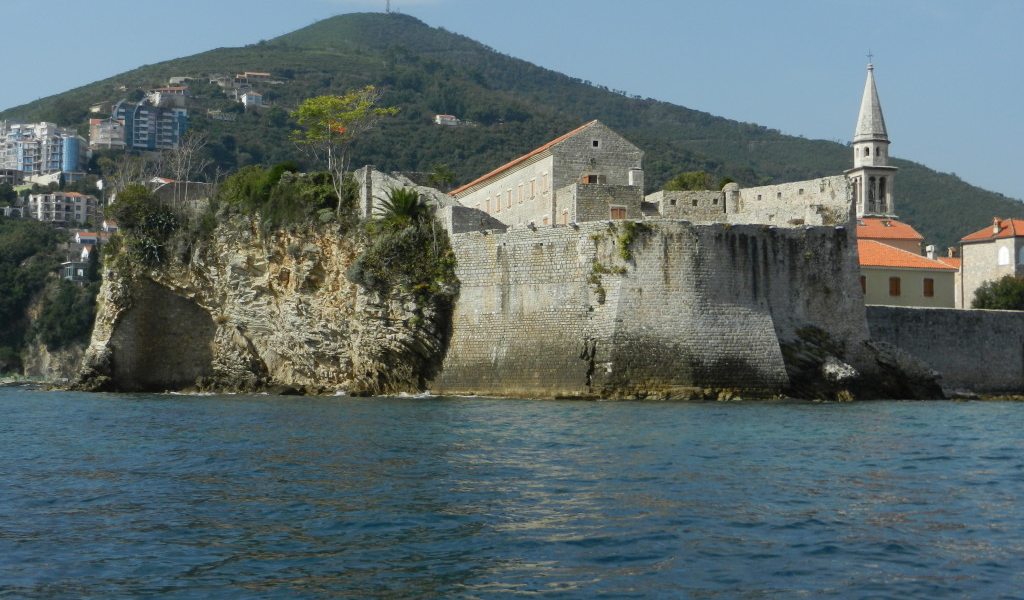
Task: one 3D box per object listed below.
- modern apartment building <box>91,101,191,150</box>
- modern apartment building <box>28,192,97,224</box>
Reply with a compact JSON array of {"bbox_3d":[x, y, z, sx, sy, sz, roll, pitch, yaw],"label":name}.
[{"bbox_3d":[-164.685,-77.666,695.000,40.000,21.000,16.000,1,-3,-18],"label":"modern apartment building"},{"bbox_3d":[-150.354,-30.808,525.000,21.000,11.300,13.000,1,-3,-28],"label":"modern apartment building"}]

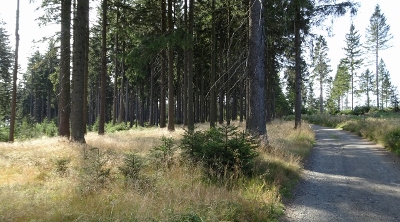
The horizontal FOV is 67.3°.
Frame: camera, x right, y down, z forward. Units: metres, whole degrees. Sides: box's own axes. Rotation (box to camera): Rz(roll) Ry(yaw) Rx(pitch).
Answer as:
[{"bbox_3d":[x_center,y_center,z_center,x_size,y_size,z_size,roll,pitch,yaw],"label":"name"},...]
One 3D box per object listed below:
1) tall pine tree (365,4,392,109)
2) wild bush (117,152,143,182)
[{"bbox_3d":[32.087,-9.797,54.000,5.030,19.050,5.030,0,-1,0],"label":"tall pine tree"},{"bbox_3d":[-1.596,1.275,6.900,0.530,0.690,0.530,0,-1,0],"label":"wild bush"}]

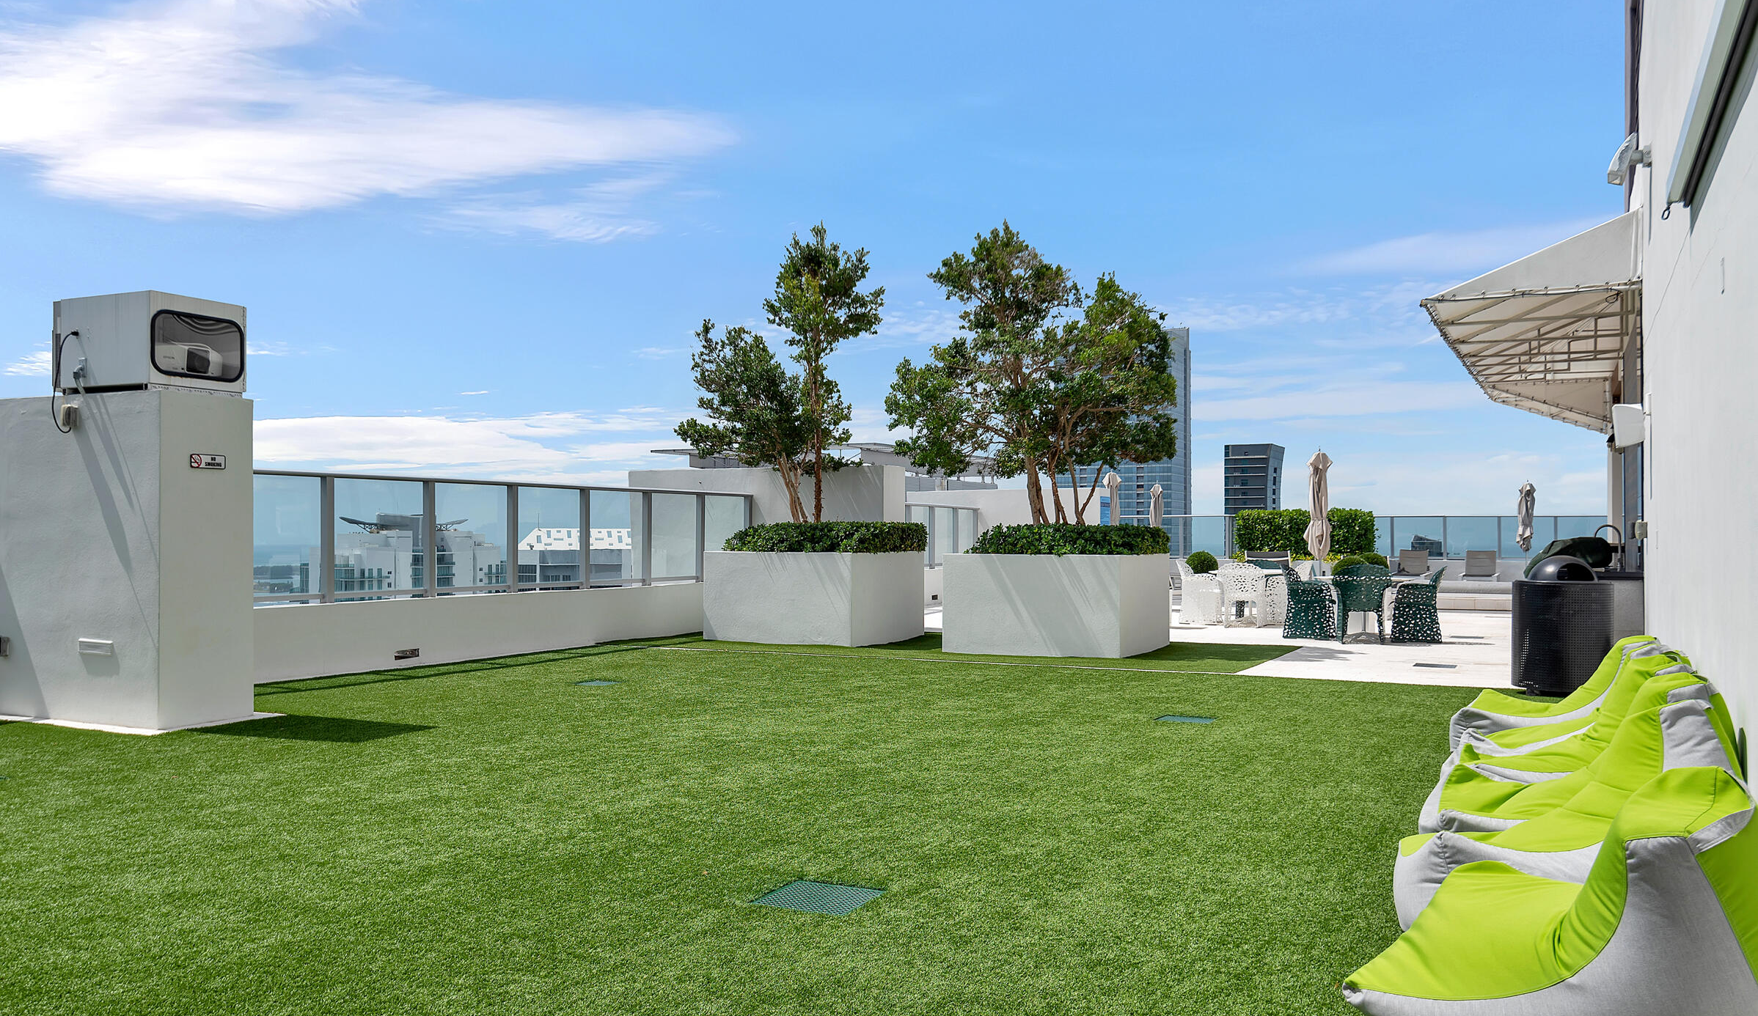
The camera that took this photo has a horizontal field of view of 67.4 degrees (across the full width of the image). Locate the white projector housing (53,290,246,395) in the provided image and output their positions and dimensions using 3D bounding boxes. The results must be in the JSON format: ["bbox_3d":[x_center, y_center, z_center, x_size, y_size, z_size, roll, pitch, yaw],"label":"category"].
[{"bbox_3d":[-4.596,-0.974,8.342,0.900,0.600,0.670,0,-1,26],"label":"white projector housing"}]

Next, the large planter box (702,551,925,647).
[{"bbox_3d":[-0.701,0.997,15.104,1.853,0.973,1.833,-1,-1,27],"label":"large planter box"}]

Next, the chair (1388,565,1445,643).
[{"bbox_3d":[6.000,1.064,14.641,0.584,0.816,0.604,-1,-1,23],"label":"chair"}]

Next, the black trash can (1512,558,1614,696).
[{"bbox_3d":[5.040,0.860,9.730,0.730,0.990,0.730,0,-1,0],"label":"black trash can"}]

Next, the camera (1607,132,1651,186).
[{"bbox_3d":[5.647,-2.624,9.919,0.272,0.383,0.252,-1,-1,27],"label":"camera"}]

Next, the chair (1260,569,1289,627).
[{"bbox_3d":[5.354,1.121,17.236,0.584,0.816,0.604,-1,-1,27],"label":"chair"}]

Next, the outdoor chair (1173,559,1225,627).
[{"bbox_3d":[4.190,1.088,17.150,0.570,0.820,0.620,0,-1,22],"label":"outdoor chair"}]

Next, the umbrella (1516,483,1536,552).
[{"bbox_3d":[14.575,0.615,29.707,0.483,2.377,0.483,-1,-1,26],"label":"umbrella"}]

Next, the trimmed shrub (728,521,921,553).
[{"bbox_3d":[-0.620,0.348,15.078,1.692,0.398,1.752,-1,-1,27],"label":"trimmed shrub"}]

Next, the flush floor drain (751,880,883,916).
[{"bbox_3d":[-0.191,1.250,4.203,0.305,0.020,0.305,0,-1,26],"label":"flush floor drain"}]

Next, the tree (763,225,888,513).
[{"bbox_3d":[-0.605,-1.440,14.650,1.350,3.450,1.350,0,-1,0],"label":"tree"}]

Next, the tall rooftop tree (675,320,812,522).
[{"bbox_3d":[-1.550,-0.782,15.130,1.490,2.618,1.359,0,-1,-6],"label":"tall rooftop tree"}]

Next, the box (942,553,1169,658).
[{"bbox_3d":[1.874,0.964,13.654,1.828,0.973,1.833,-1,-1,27],"label":"box"}]

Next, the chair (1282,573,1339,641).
[{"bbox_3d":[4.955,1.074,15.110,0.584,0.816,0.604,-1,-1,29],"label":"chair"}]

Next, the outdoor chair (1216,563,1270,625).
[{"bbox_3d":[4.620,1.079,16.650,0.620,0.820,0.570,0,-1,23],"label":"outdoor chair"}]

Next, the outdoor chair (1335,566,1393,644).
[{"bbox_3d":[5.160,1.030,14.080,0.620,0.820,0.570,0,-1,15],"label":"outdoor chair"}]

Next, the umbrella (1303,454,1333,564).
[{"bbox_3d":[6.109,0.343,18.300,0.400,2.360,0.400,0,-1,26],"label":"umbrella"}]

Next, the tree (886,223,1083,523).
[{"bbox_3d":[1.098,-1.176,13.728,1.964,3.343,1.762,0,-1,5],"label":"tree"}]

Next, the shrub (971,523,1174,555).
[{"bbox_3d":[1.951,0.335,13.628,1.672,0.357,1.752,-1,-1,27],"label":"shrub"}]

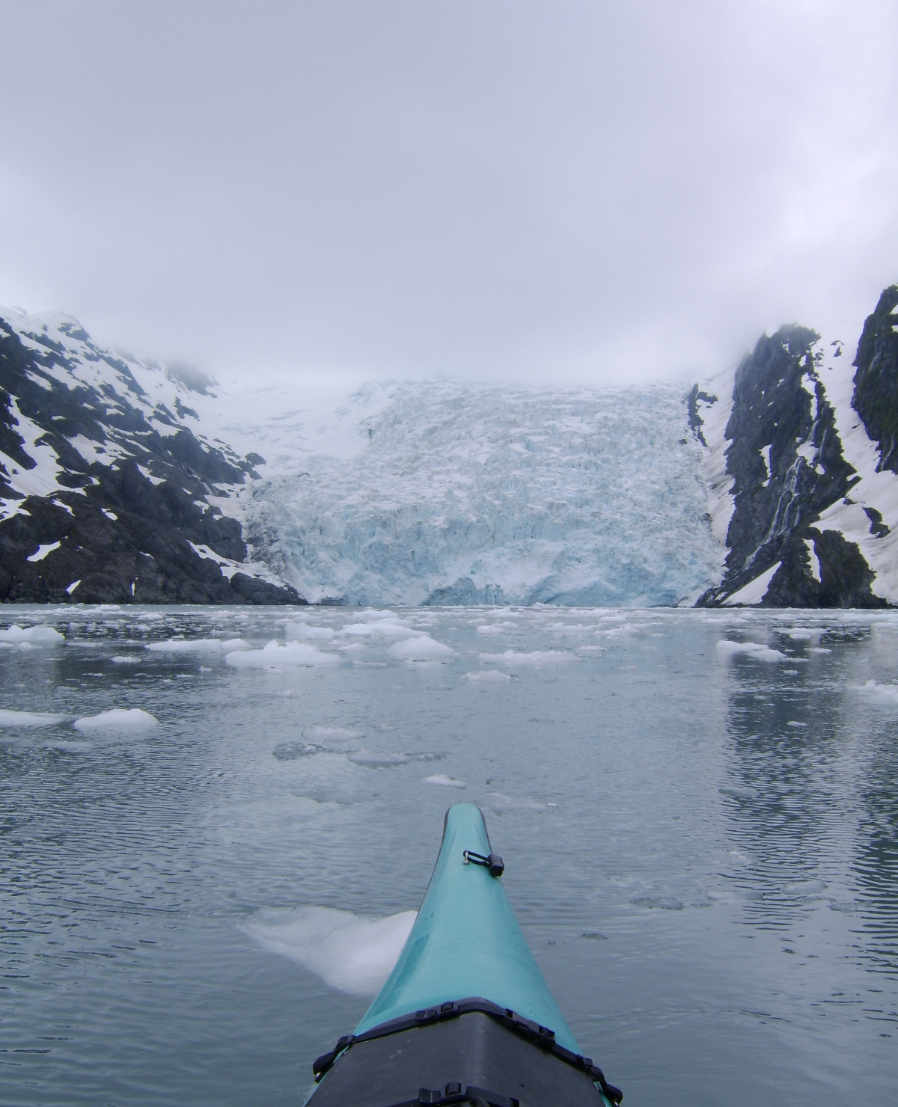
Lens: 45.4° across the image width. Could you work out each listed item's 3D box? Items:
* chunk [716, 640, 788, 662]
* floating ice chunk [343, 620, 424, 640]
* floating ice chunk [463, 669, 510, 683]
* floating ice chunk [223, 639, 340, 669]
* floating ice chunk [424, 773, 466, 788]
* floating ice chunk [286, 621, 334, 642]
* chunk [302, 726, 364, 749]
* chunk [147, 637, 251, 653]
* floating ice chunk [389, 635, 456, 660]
[{"bbox_3d":[4.987,1.564,17.650,1.174,0.270,1.200,0,-3,16],"label":"chunk"},{"bbox_3d":[-1.651,1.935,27.453,2.110,0.400,1.200,0,-3,-3],"label":"floating ice chunk"},{"bbox_3d":[0.412,1.326,11.665,0.504,0.110,0.380,0,-3,2],"label":"floating ice chunk"},{"bbox_3d":[-2.337,1.374,15.063,1.600,0.320,0.950,1,-3,-9],"label":"floating ice chunk"},{"bbox_3d":[-0.017,1.025,4.861,0.189,0.045,0.150,0,-3,0],"label":"floating ice chunk"},{"bbox_3d":[-3.446,1.905,26.617,1.241,0.360,0.950,1,-3,-7],"label":"floating ice chunk"},{"bbox_3d":[-0.708,1.094,6.520,0.372,0.060,0.300,1,-3,-6],"label":"chunk"},{"bbox_3d":[-4.532,1.623,19.431,1.880,0.220,0.950,1,-3,-13],"label":"chunk"},{"bbox_3d":[-0.405,1.464,16.914,1.052,0.340,0.850,0,-3,-1],"label":"floating ice chunk"}]

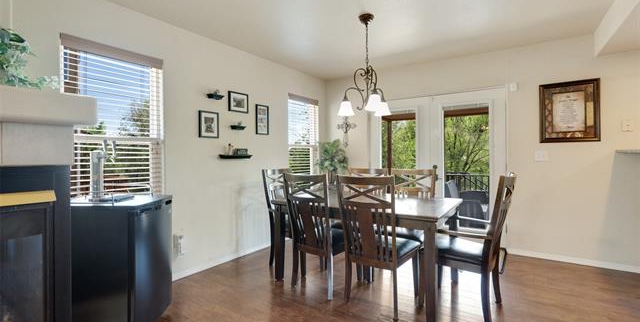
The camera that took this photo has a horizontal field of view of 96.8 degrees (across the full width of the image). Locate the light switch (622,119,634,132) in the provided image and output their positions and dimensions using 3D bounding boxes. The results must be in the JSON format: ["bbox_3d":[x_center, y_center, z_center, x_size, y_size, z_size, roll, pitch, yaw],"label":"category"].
[{"bbox_3d":[3.100,-0.350,2.859,0.075,0.117,0.010,0,1,35],"label":"light switch"}]

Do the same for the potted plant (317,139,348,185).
[{"bbox_3d":[0.192,0.007,4.200,0.450,0.680,0.450,0,1,0],"label":"potted plant"}]

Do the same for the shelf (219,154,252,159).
[{"bbox_3d":[-0.948,-0.047,3.231,0.100,0.045,0.395,0,1,35],"label":"shelf"}]

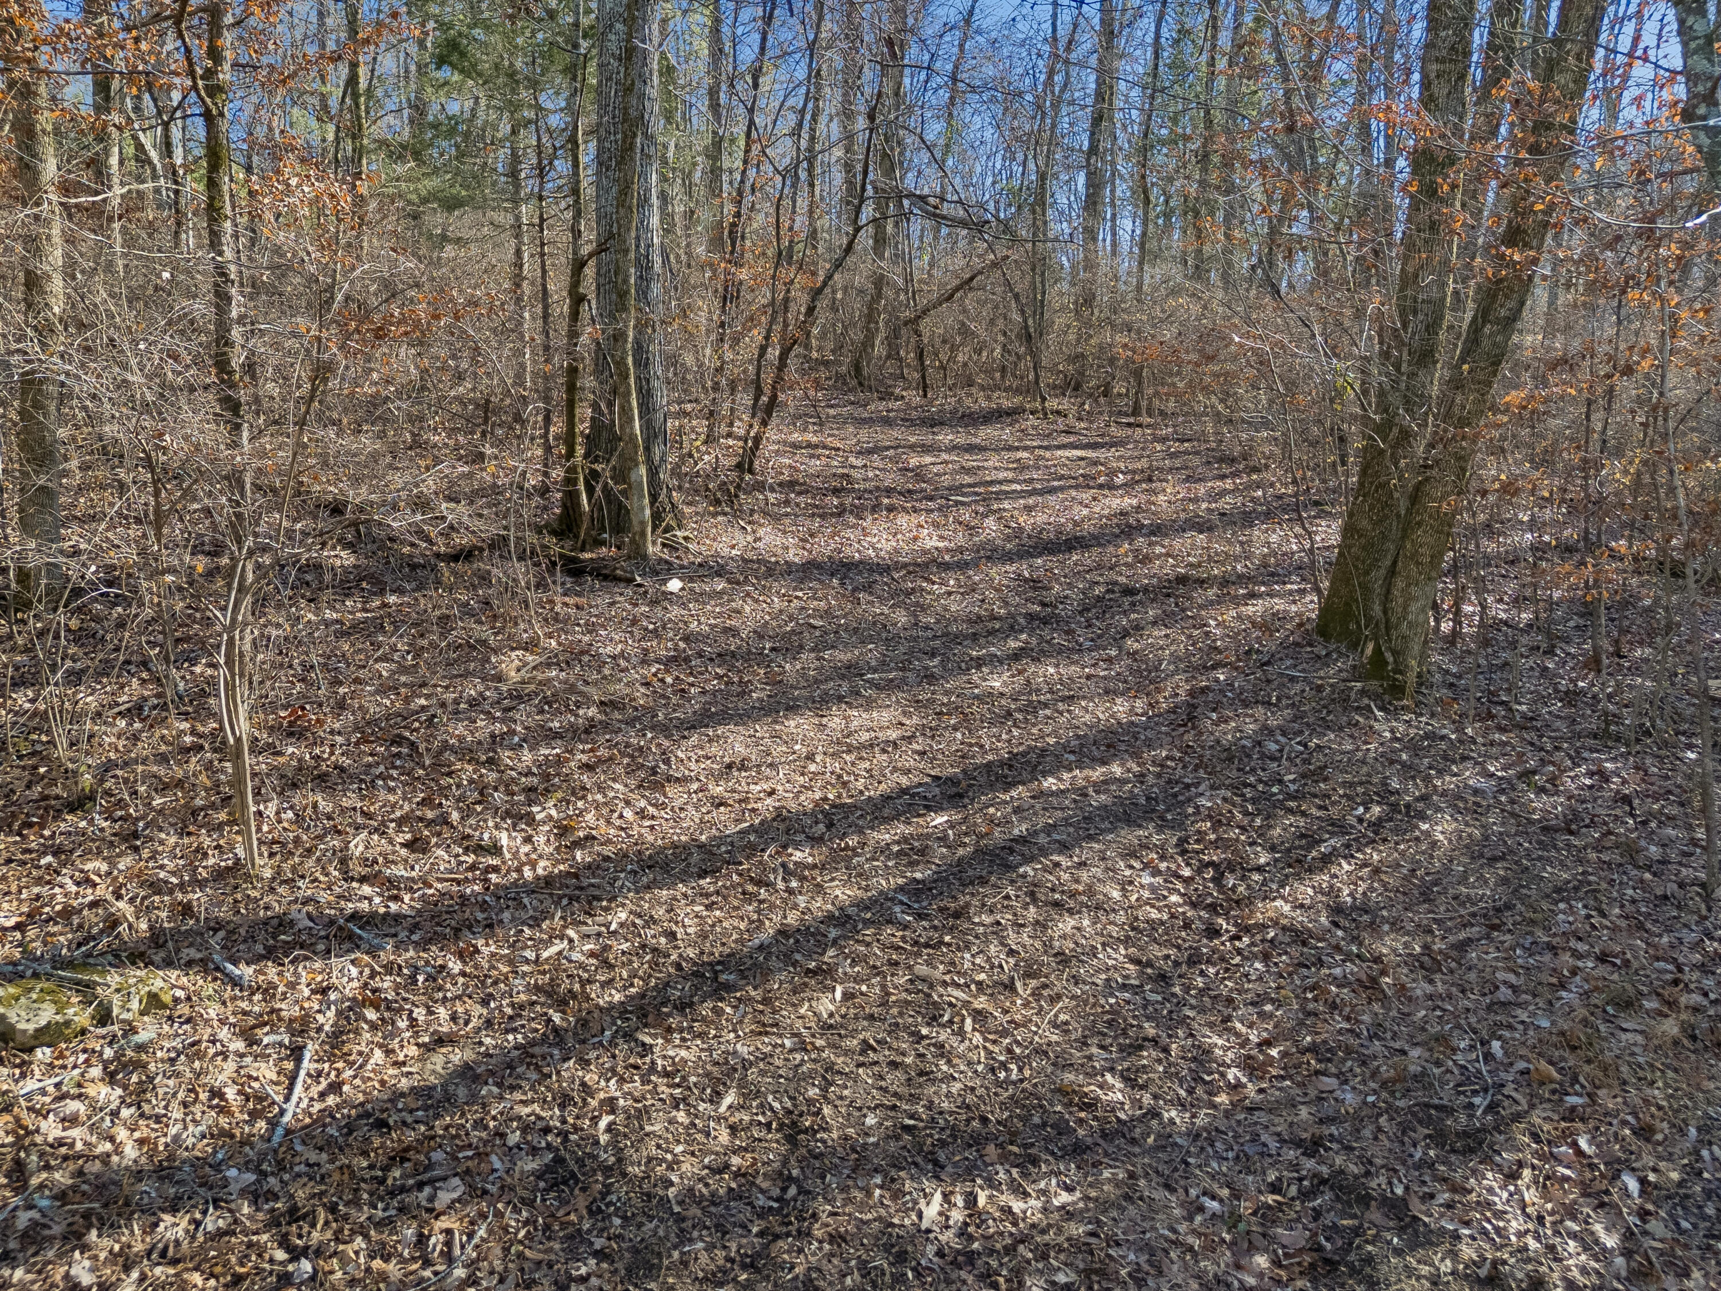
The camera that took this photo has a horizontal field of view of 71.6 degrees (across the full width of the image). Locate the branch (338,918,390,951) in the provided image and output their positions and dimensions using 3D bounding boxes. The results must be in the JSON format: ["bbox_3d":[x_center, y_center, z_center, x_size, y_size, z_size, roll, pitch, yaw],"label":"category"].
[{"bbox_3d":[-1.928,1.119,4.636,0.363,0.030,0.035,12,20,36],"label":"branch"}]

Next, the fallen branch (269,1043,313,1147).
[{"bbox_3d":[-1.757,1.384,3.703,0.090,0.045,0.503,-4,17,-14],"label":"fallen branch"}]

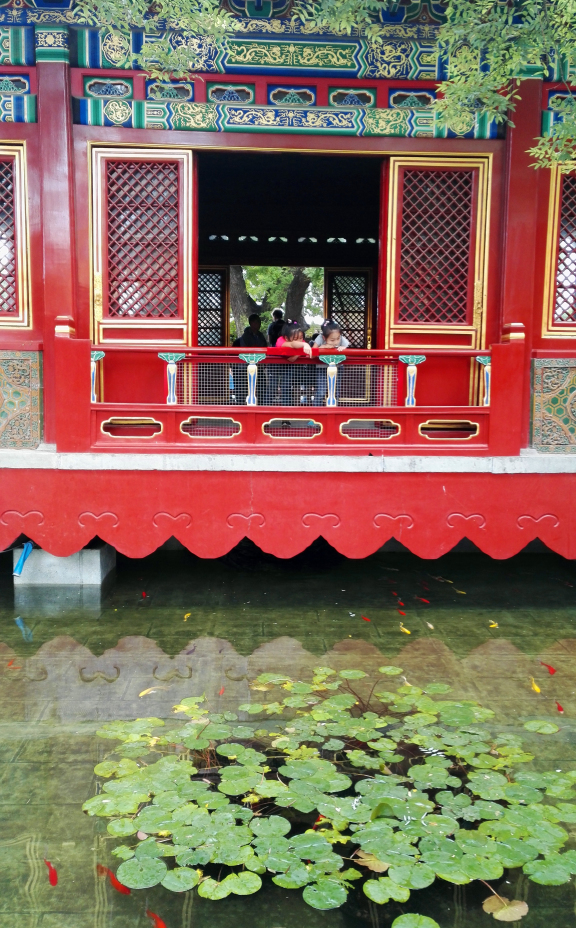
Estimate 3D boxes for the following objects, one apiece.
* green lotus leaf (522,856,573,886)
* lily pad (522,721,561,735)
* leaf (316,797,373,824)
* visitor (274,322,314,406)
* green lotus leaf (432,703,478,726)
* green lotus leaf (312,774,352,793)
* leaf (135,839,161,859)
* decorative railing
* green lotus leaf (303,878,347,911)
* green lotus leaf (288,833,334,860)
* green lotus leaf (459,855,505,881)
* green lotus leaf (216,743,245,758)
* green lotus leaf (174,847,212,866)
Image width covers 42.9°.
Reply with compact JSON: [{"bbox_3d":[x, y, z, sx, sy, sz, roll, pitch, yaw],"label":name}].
[{"bbox_3d":[0.980,1.533,2.768,0.190,0.015,0.177,1,6,-3],"label":"green lotus leaf"},{"bbox_3d":[1.326,1.378,3.835,0.188,0.025,0.171,1,7,-2],"label":"lily pad"},{"bbox_3d":[0.239,1.458,3.098,0.229,0.020,0.222,1,5,0],"label":"leaf"},{"bbox_3d":[0.051,-0.839,6.800,0.400,1.020,0.460,0,5,-11],"label":"visitor"},{"bbox_3d":[0.915,1.357,3.971,0.222,0.025,0.248,1,7,-2],"label":"green lotus leaf"},{"bbox_3d":[0.193,1.437,3.332,0.204,0.020,0.208,1,5,0],"label":"green lotus leaf"},{"bbox_3d":[-0.531,1.472,2.808,0.124,0.020,0.131,1,5,0],"label":"leaf"},{"bbox_3d":[0.060,-0.560,6.265,3.803,0.929,0.160,1,6,-3],"label":"decorative railing"},{"bbox_3d":[0.131,1.537,2.621,0.157,0.015,0.163,1,6,-3],"label":"green lotus leaf"},{"bbox_3d":[0.088,1.428,2.745,0.172,0.020,0.164,1,6,2],"label":"green lotus leaf"},{"bbox_3d":[0.734,1.528,2.779,0.175,0.015,0.163,1,6,-3],"label":"green lotus leaf"},{"bbox_3d":[-0.280,1.406,3.605,0.143,0.020,0.144,1,5,0],"label":"green lotus leaf"},{"bbox_3d":[-0.356,1.477,2.762,0.143,0.025,0.130,1,7,-2],"label":"green lotus leaf"}]

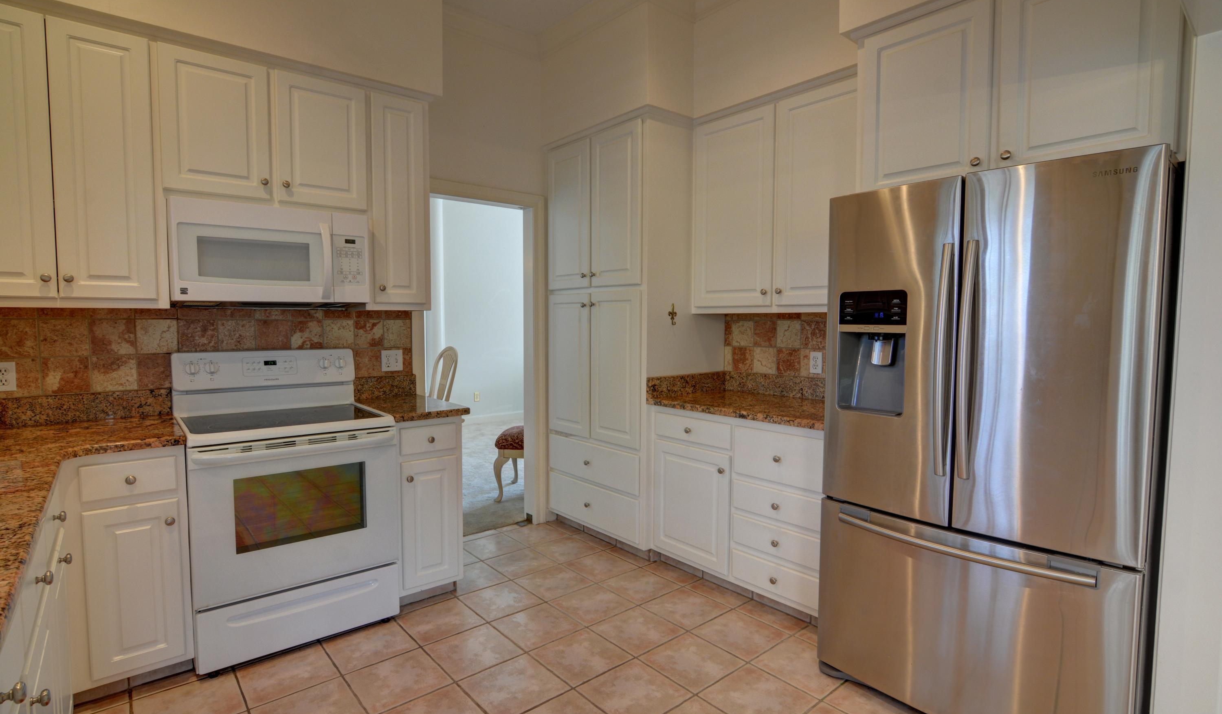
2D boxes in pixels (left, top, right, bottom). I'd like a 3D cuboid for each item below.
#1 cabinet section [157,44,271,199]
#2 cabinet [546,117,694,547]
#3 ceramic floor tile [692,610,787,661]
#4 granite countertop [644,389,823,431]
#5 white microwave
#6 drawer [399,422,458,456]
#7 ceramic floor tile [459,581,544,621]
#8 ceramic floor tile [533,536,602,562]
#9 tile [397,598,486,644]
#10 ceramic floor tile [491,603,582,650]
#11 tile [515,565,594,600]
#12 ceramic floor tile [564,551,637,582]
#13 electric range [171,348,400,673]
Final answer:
[{"bbox_3d":[-1.760,-0.990,2.430,0.369,0.563,0.310,-2,4,-35],"label":"cabinet section"},{"bbox_3d":[0.137,-0.109,3.515,0.720,2.440,0.896,-4,5,-43],"label":"cabinet"},{"bbox_3d":[0.567,1.217,2.376,0.302,0.010,0.302,-3,4,-41],"label":"ceramic floor tile"},{"bbox_3d":[0.812,0.266,2.876,0.695,0.035,1.058,-3,4,-43],"label":"granite countertop"},{"bbox_3d":[-1.585,-0.456,2.547,0.751,0.416,0.404,-3,5,-41],"label":"white microwave"},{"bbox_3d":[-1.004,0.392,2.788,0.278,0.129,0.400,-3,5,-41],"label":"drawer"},{"bbox_3d":[-0.542,1.197,2.671,0.302,0.010,0.302,-3,5,-41],"label":"ceramic floor tile"},{"bbox_3d":[-0.270,1.173,3.299,0.305,0.012,0.305,-3,4,-41],"label":"ceramic floor tile"},{"bbox_3d":[-0.781,1.218,2.498,0.305,0.012,0.305,-3,4,-41],"label":"tile"},{"bbox_3d":[-0.331,1.212,2.442,0.302,0.010,0.302,-3,5,-41],"label":"ceramic floor tile"},{"bbox_3d":[-0.301,1.193,2.869,0.300,0.012,0.300,-3,5,-40],"label":"tile"},{"bbox_3d":[-0.060,1.180,3.054,0.300,0.012,0.300,-3,5,-40],"label":"ceramic floor tile"},{"bbox_3d":[-1.480,0.592,2.491,0.751,1.213,0.707,-3,5,-41],"label":"electric range"}]

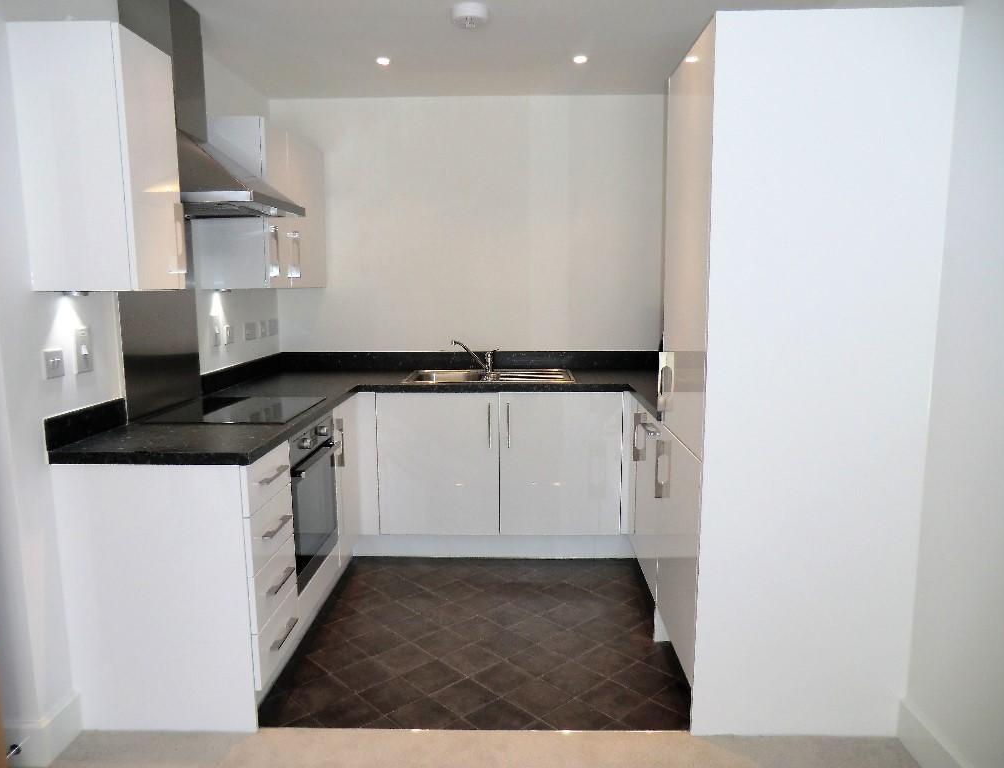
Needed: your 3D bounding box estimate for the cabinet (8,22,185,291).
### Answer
[{"bbox_3d":[-1.204,-0.653,2.153,0.313,0.730,0.293,0,8,2],"label":"cabinet"}]

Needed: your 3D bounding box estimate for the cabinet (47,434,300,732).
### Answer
[{"bbox_3d":[-1.050,0.649,2.386,0.599,0.870,0.389,0,8,2],"label":"cabinet"}]

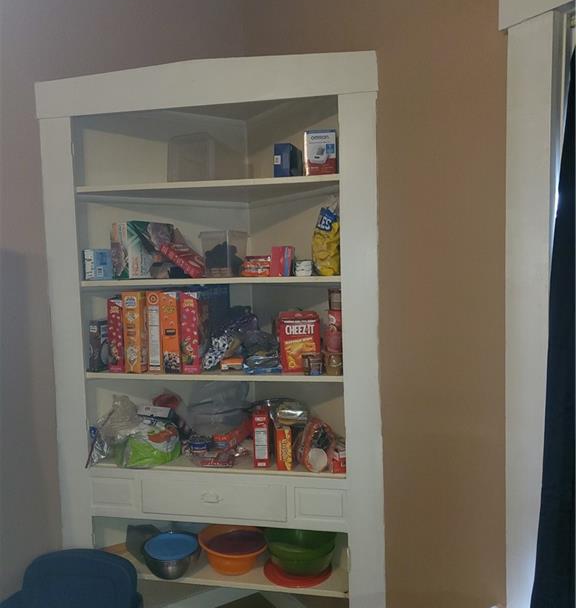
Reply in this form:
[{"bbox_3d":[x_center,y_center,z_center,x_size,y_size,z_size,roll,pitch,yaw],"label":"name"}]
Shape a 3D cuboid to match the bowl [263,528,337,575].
[{"bbox_3d":[0.049,0.986,2.326,0.292,0.125,0.292,-2,4,0],"label":"bowl"}]

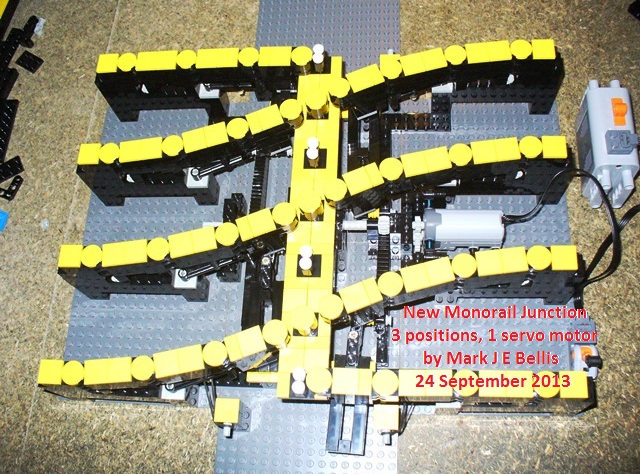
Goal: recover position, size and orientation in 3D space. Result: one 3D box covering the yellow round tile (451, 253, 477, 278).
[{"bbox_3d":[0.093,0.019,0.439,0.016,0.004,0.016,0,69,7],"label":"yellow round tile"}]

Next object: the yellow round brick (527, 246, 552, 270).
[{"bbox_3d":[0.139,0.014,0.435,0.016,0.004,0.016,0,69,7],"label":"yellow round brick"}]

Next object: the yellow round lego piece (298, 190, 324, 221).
[{"bbox_3d":[-0.006,-0.021,0.462,0.016,0.015,0.016,-2,69,6],"label":"yellow round lego piece"}]

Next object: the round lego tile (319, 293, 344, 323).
[{"bbox_3d":[0.007,0.045,0.439,0.016,0.004,0.016,-2,69,6],"label":"round lego tile"}]

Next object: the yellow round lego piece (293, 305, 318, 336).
[{"bbox_3d":[-0.009,0.054,0.442,0.016,0.013,0.016,0,69,7],"label":"yellow round lego piece"}]

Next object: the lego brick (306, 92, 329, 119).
[{"bbox_3d":[-0.002,-0.098,0.500,0.016,0.013,0.016,0,69,7],"label":"lego brick"}]

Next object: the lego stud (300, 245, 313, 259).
[{"bbox_3d":[-0.008,0.012,0.449,0.008,0.015,0.008,0,69,7],"label":"lego stud"}]

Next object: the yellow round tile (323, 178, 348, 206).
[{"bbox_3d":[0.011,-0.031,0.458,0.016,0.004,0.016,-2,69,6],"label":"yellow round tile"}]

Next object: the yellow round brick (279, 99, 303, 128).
[{"bbox_3d":[-0.019,-0.088,0.490,0.016,0.015,0.016,0,69,7],"label":"yellow round brick"}]

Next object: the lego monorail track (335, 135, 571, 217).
[{"bbox_3d":[0.093,-0.042,0.499,0.172,0.072,0.035,-10,68,3],"label":"lego monorail track"}]

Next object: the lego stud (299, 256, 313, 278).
[{"bbox_3d":[-0.008,0.020,0.446,0.008,0.015,0.008,0,69,7],"label":"lego stud"}]

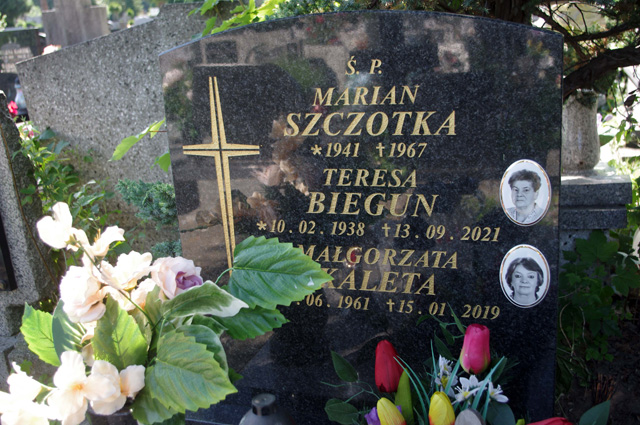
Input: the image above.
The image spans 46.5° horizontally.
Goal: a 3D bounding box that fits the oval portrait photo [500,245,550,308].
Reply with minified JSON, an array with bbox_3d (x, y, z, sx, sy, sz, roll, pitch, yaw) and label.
[{"bbox_3d":[0.374,0.119,1.363,0.088,0.123,0.009,2,16,19],"label":"oval portrait photo"}]

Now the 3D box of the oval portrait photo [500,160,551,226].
[{"bbox_3d":[0.364,-0.033,1.321,0.088,0.123,0.009,2,16,19],"label":"oval portrait photo"}]

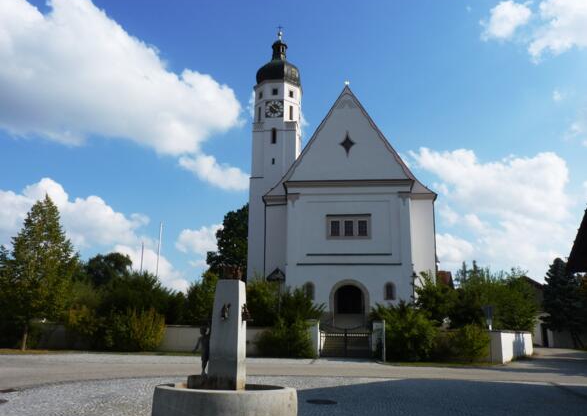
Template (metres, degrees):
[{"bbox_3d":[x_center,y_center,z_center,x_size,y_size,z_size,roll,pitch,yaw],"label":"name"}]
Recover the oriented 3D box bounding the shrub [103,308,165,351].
[{"bbox_3d":[-9.376,7.111,30.802,3.630,2.400,2.800,-1,-13,7],"label":"shrub"}]

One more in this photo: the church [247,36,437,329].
[{"bbox_3d":[3.993,-6.442,61.856,19.540,40.030,34.000,-1,-13,7],"label":"church"}]

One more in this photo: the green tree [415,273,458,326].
[{"bbox_3d":[7.967,5.655,29.447,2.360,4.300,2.300,-1,-13,7],"label":"green tree"}]

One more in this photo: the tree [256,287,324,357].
[{"bbox_3d":[-0.155,5.887,27.206,3.520,3.620,3.000,-1,-13,7],"label":"tree"}]

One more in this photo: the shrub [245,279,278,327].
[{"bbox_3d":[-1.911,5.875,29.448,2.130,3.830,2.300,-1,-13,7],"label":"shrub"}]

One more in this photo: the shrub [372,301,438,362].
[{"bbox_3d":[5.391,5.916,25.304,3.180,2.880,2.800,-1,-13,7],"label":"shrub"}]

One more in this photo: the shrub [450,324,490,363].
[{"bbox_3d":[8.486,6.479,25.201,1.920,1.740,1.700,-1,-13,7],"label":"shrub"}]

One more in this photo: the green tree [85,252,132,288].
[{"bbox_3d":[-23.928,10.741,68.128,6.500,9.950,6.300,-1,-13,7],"label":"green tree"}]

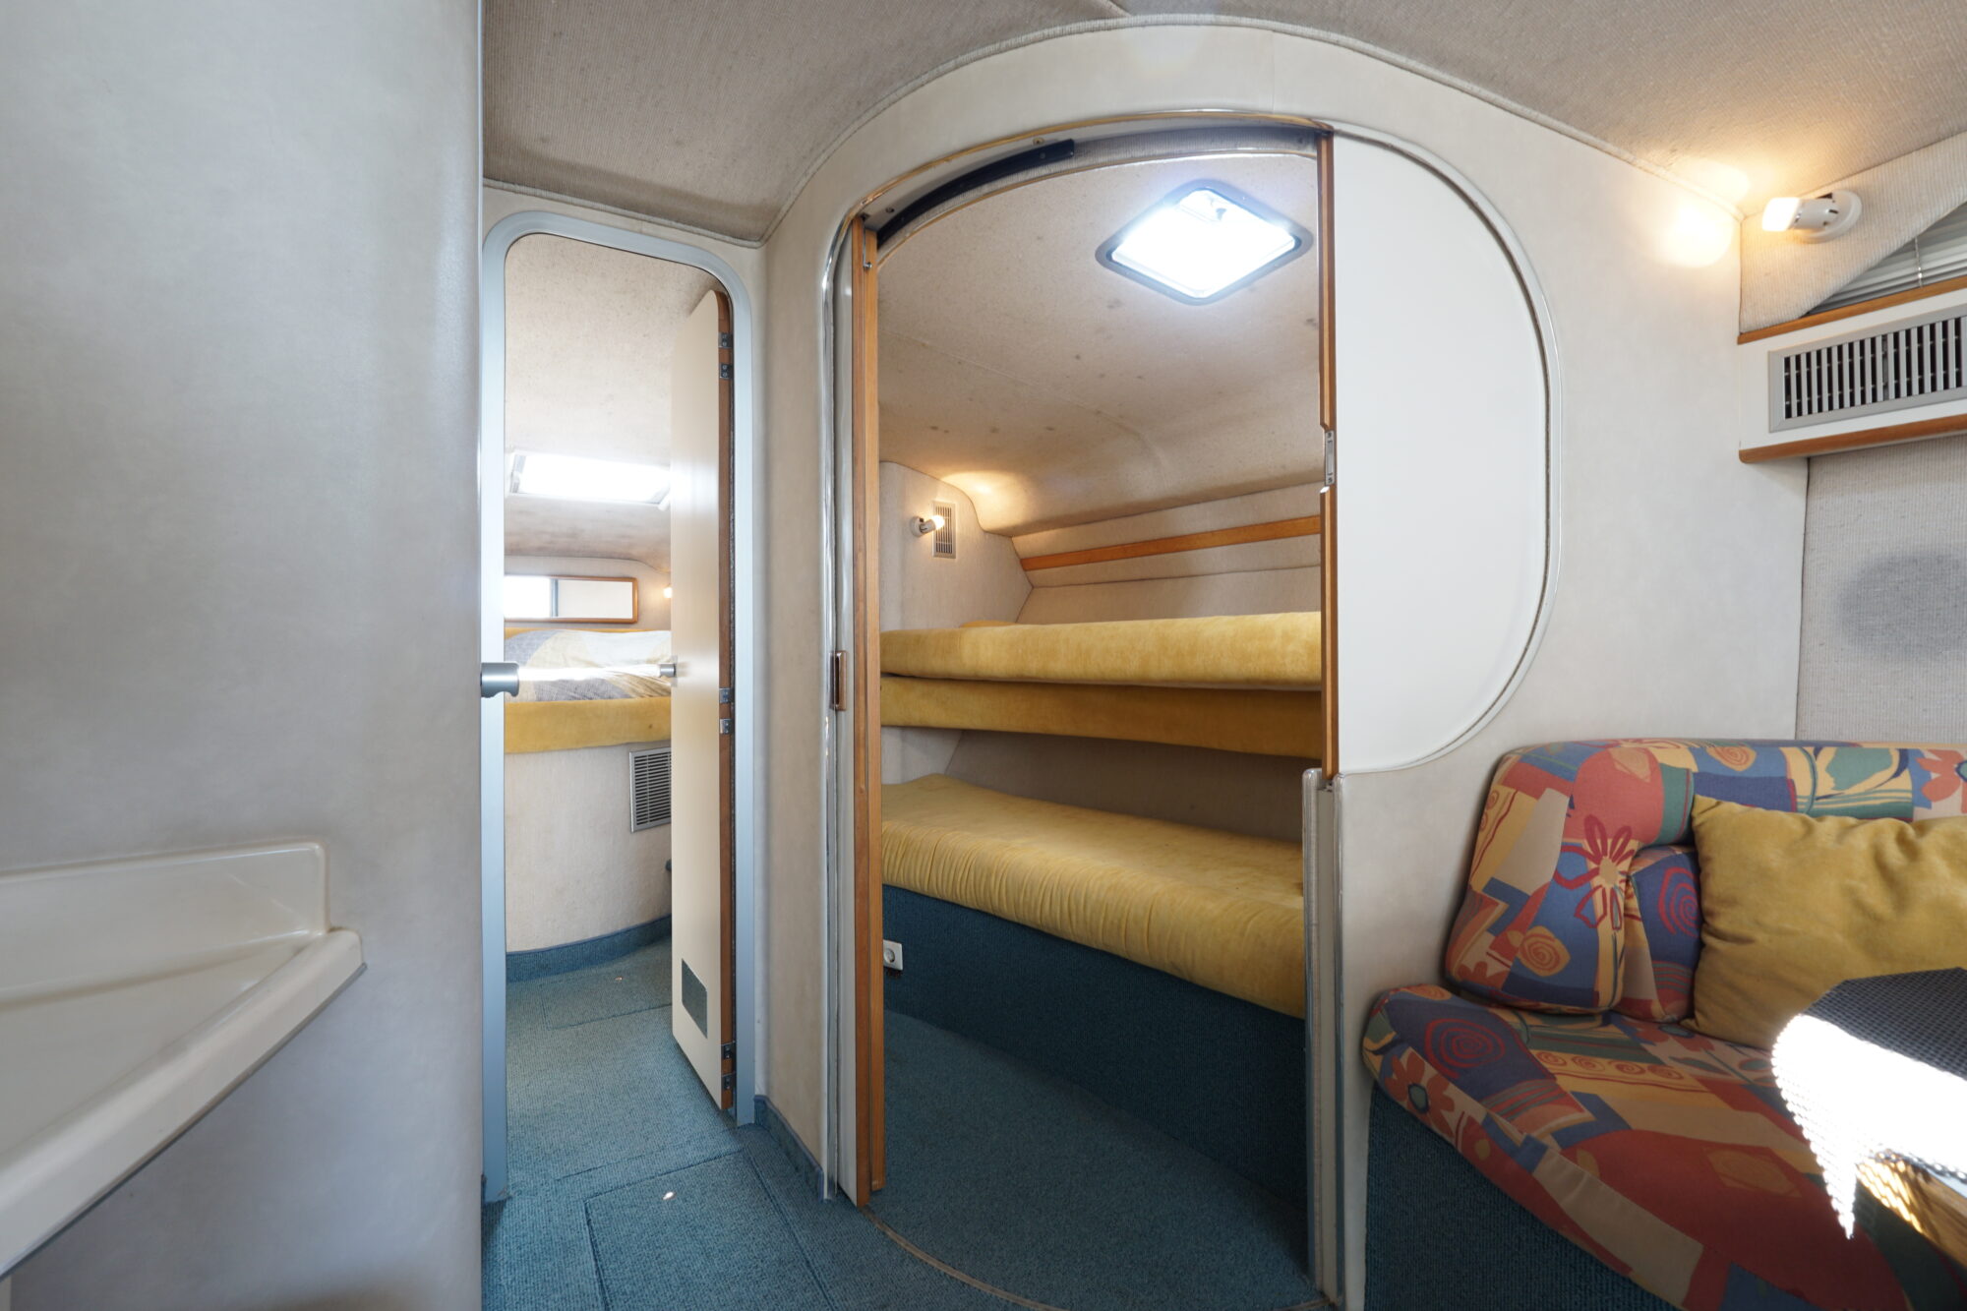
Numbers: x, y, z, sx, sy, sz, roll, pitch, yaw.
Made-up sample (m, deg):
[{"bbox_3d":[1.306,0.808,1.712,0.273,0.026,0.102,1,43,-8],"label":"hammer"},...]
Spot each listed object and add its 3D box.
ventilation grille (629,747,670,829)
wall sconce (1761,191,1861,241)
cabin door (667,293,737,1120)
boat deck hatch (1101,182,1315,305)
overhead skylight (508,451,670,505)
[{"bbox_3d":[-1.177,0.480,2.946,0.020,0.273,0.210,0,0,27],"label":"ventilation grille"},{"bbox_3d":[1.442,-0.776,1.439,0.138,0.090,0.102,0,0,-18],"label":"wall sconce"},{"bbox_3d":[-0.699,0.095,2.033,0.035,1.850,0.450,0,0,-34],"label":"cabin door"},{"bbox_3d":[0.511,-0.965,1.924,0.385,0.050,0.388,8,-6,-31],"label":"boat deck hatch"},{"bbox_3d":[-1.626,-0.750,3.472,0.645,0.060,0.615,0,-8,-32],"label":"overhead skylight"}]

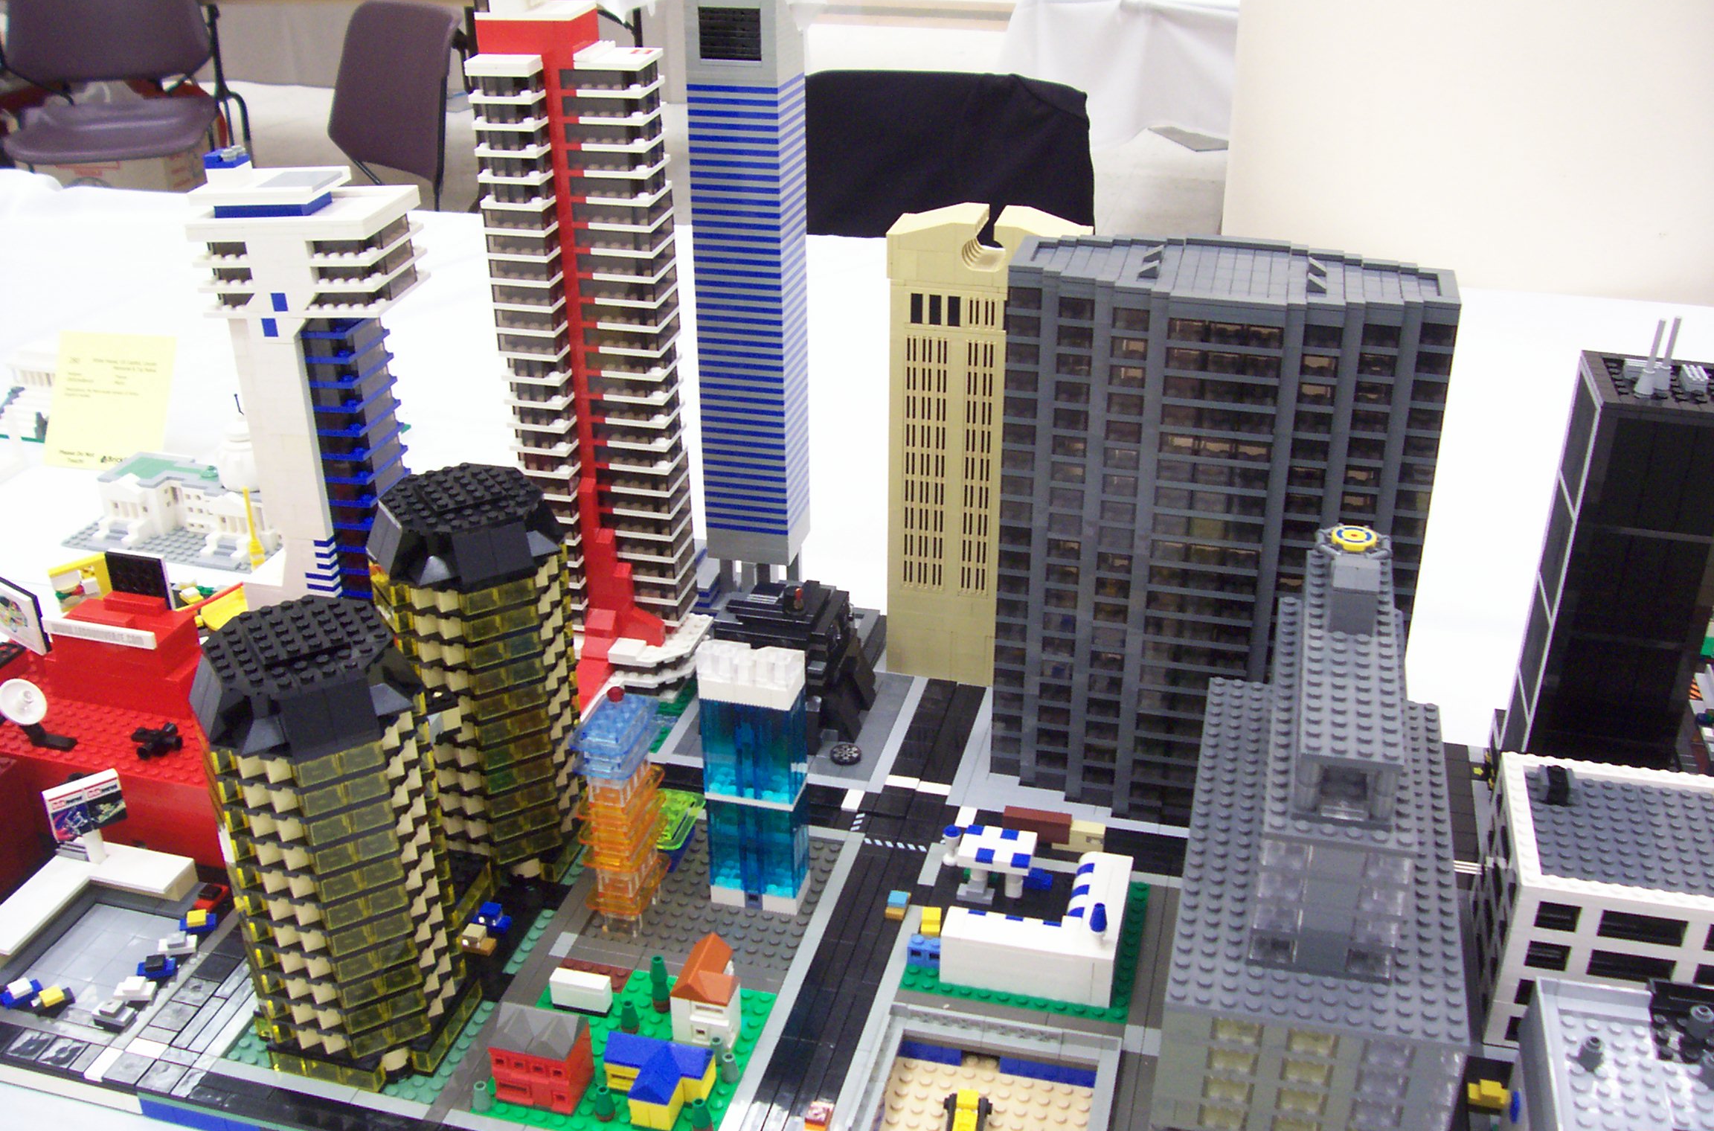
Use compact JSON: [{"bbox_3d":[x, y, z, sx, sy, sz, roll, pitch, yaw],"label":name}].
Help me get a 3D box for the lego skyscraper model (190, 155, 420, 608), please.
[{"bbox_3d":[-0.265,-0.063,0.863,0.091,0.308,0.069,2,27,5],"label":"lego skyscraper model"}]

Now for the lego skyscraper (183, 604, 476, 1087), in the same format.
[{"bbox_3d":[-0.201,0.108,0.653,0.078,0.185,0.077,6,27,13],"label":"lego skyscraper"}]

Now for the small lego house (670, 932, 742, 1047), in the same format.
[{"bbox_3d":[-0.059,0.173,0.681,0.024,0.036,0.032,6,27,13],"label":"small lego house"}]

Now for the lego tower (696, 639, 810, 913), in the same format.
[{"bbox_3d":[-0.044,0.094,0.744,0.040,0.129,0.024,6,27,13],"label":"lego tower"}]

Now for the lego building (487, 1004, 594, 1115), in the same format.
[{"bbox_3d":[-0.121,0.188,0.648,0.032,0.039,0.024,6,27,13],"label":"lego building"}]

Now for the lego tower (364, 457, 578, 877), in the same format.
[{"bbox_3d":[-0.171,0.052,0.765,0.078,0.185,0.077,6,27,13],"label":"lego tower"}]

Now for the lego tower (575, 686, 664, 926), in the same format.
[{"bbox_3d":[-0.102,0.106,0.739,0.028,0.113,0.046,6,27,13],"label":"lego tower"}]

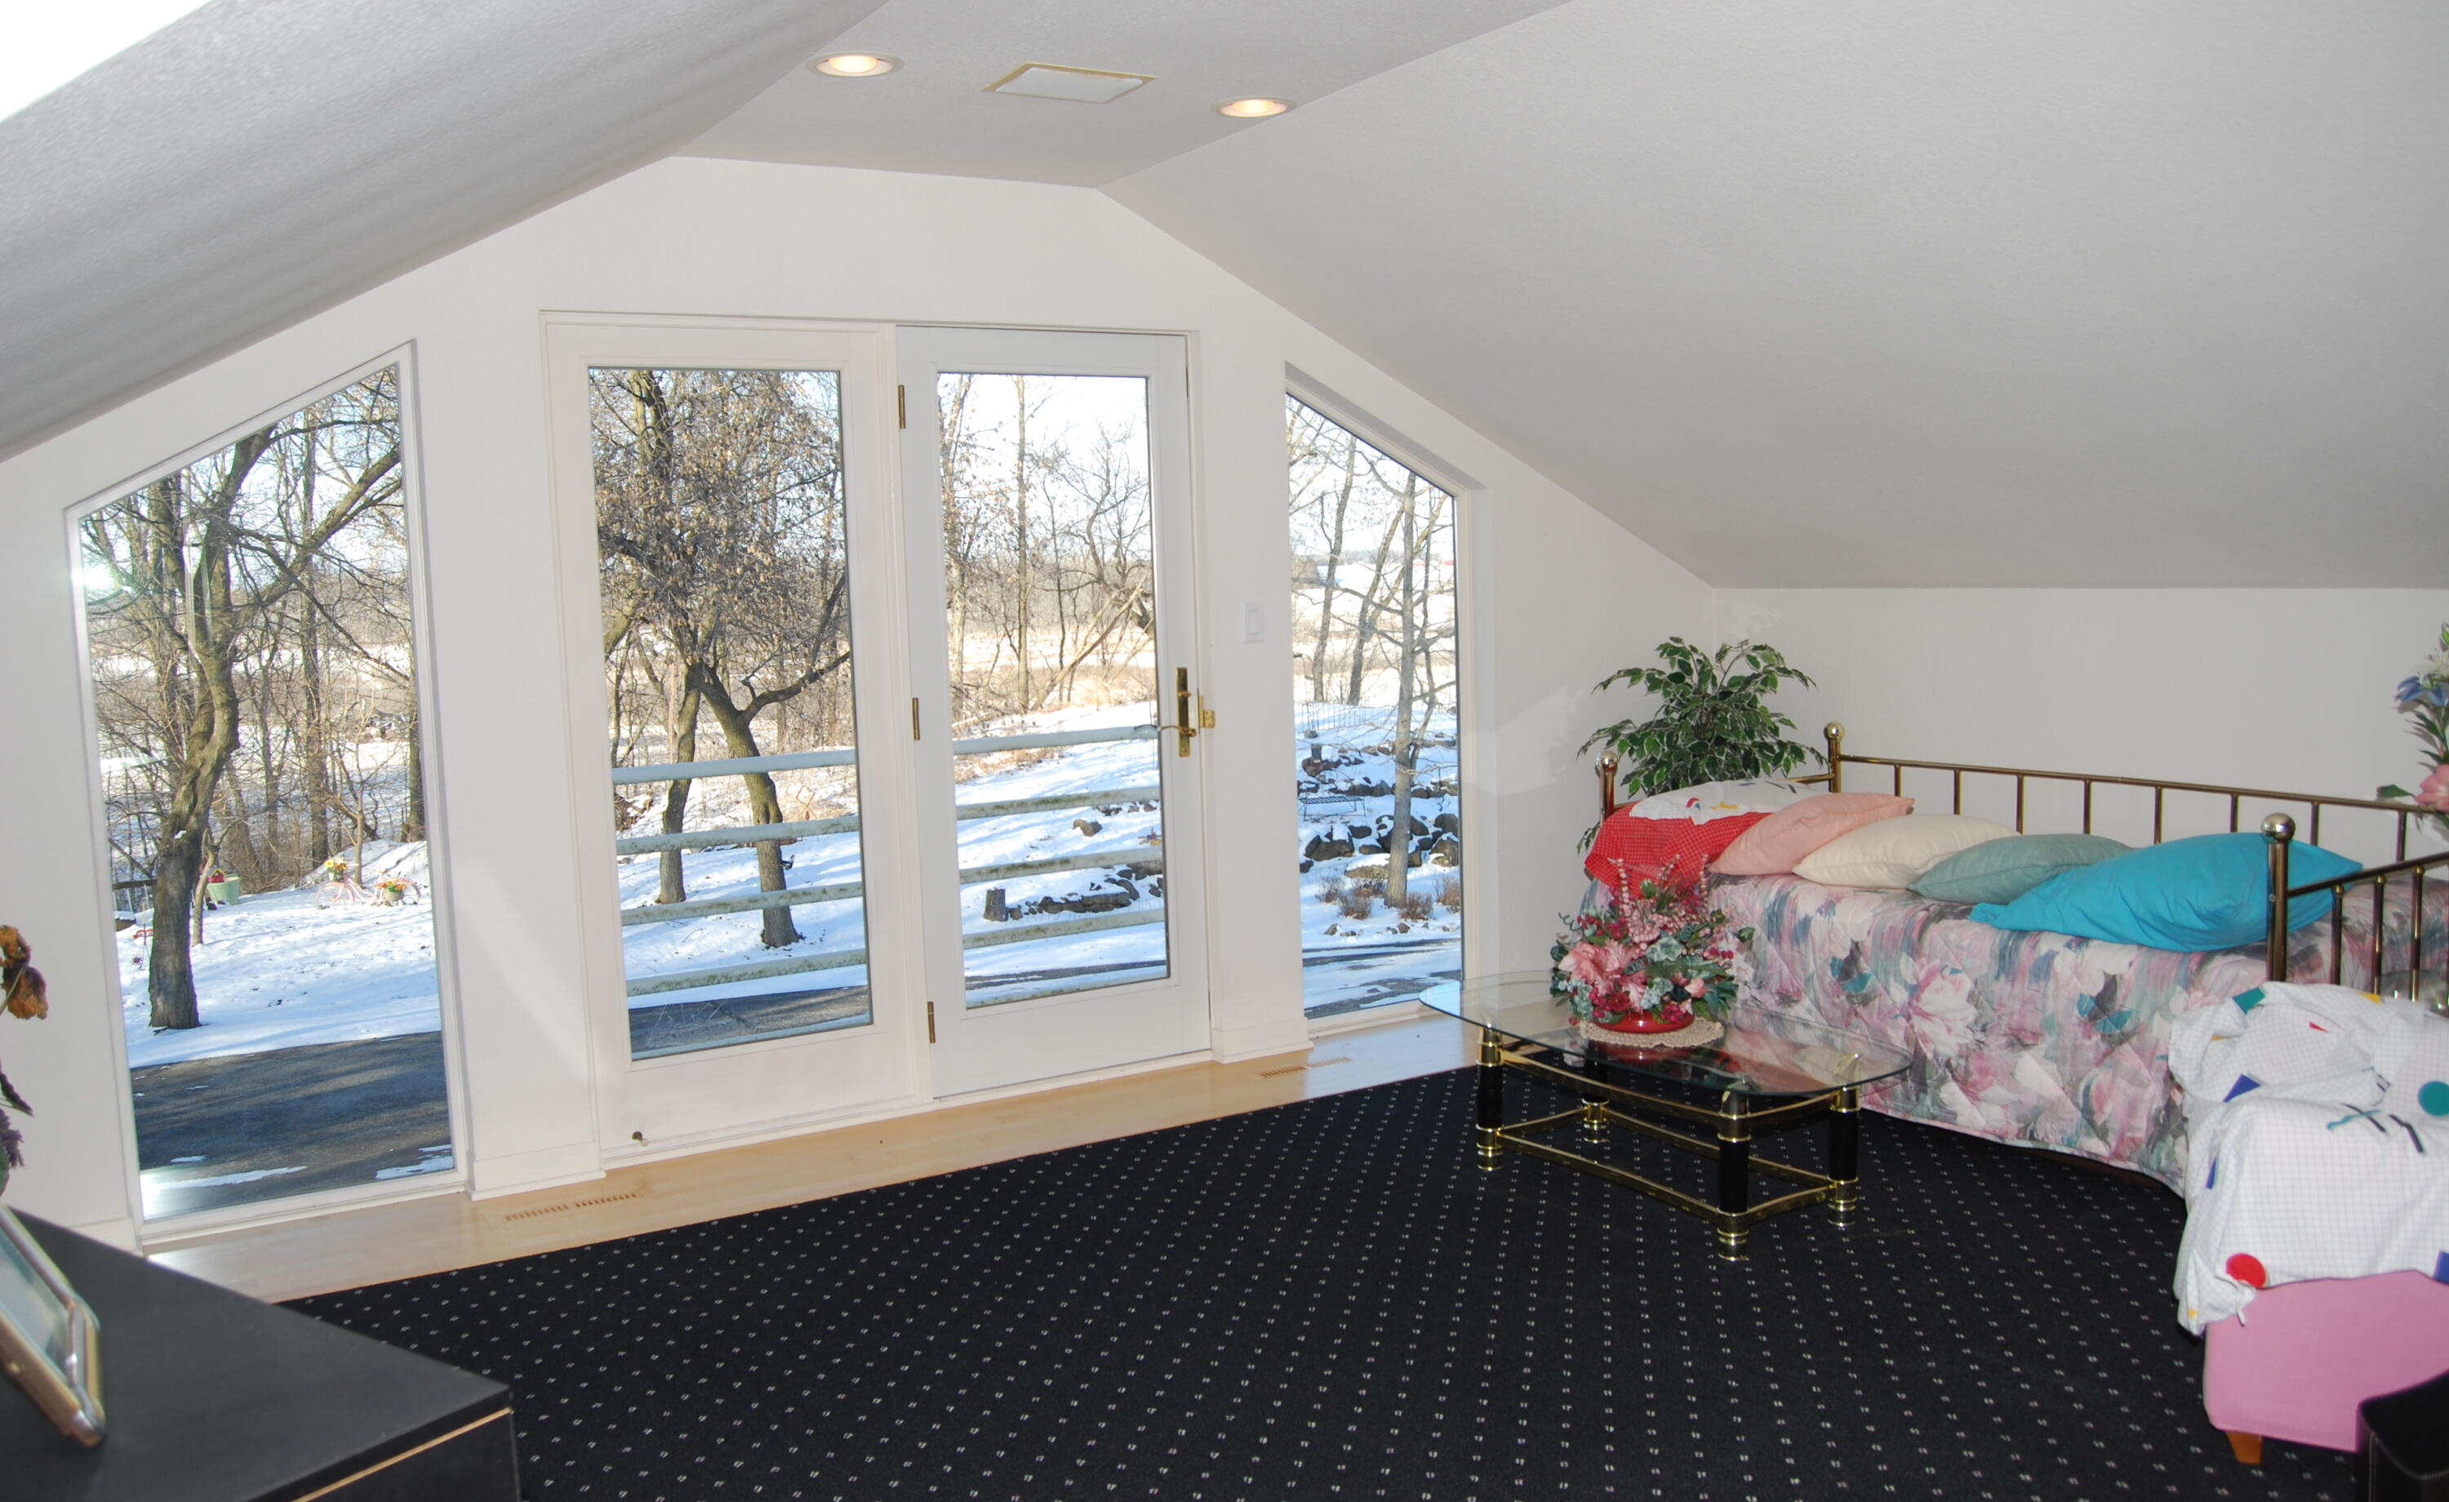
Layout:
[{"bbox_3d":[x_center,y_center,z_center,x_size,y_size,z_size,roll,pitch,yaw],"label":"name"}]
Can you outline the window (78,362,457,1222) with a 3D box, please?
[{"bbox_3d":[-2.135,0.090,4.136,0.685,1.920,0.080,-6,7,-31],"label":"window"}]

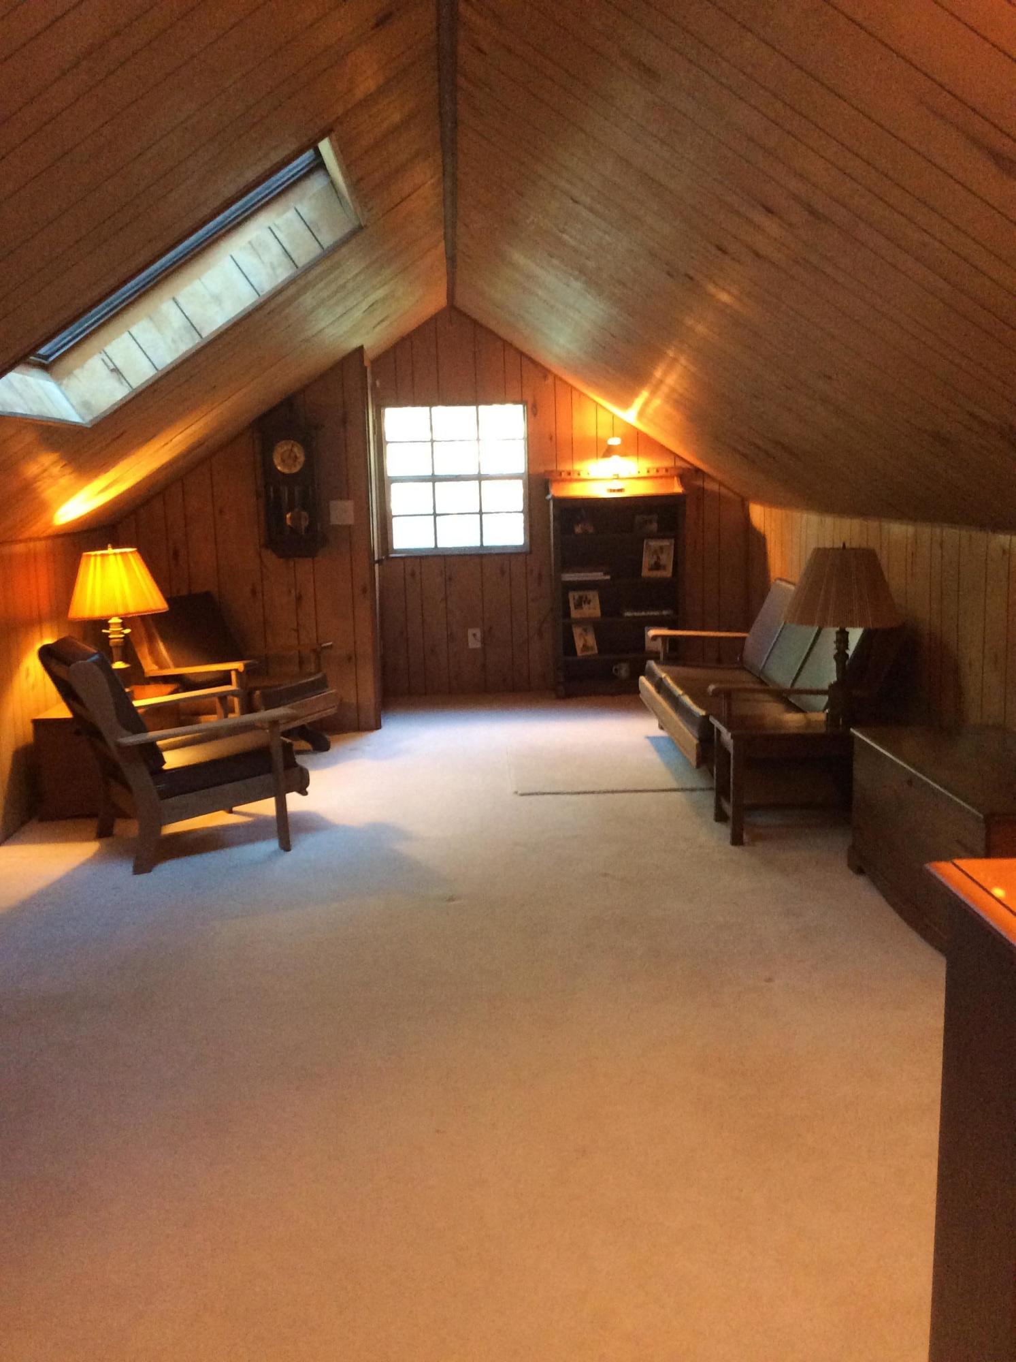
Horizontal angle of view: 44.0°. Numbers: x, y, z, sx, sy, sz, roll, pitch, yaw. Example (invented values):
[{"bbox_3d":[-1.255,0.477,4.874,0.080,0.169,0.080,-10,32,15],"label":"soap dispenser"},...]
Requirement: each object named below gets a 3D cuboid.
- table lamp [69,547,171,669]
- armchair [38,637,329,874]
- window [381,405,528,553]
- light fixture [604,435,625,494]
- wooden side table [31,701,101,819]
[{"bbox_3d":[-1.795,-0.273,5.782,0.458,0.694,0.458,-2,9,-2],"label":"table lamp"},{"bbox_3d":[-1.303,0.236,4.955,0.879,0.837,0.672,-7,11,-29],"label":"armchair"},{"bbox_3d":[-0.320,-1.282,8.000,0.909,0.942,0.090,-2,9,-2],"label":"window"},{"bbox_3d":[0.676,-1.363,7.906,0.157,0.350,0.186,-2,9,-2],"label":"light fixture"},{"bbox_3d":[-1.802,0.307,5.783,0.465,0.450,0.786,-2,9,-2],"label":"wooden side table"}]

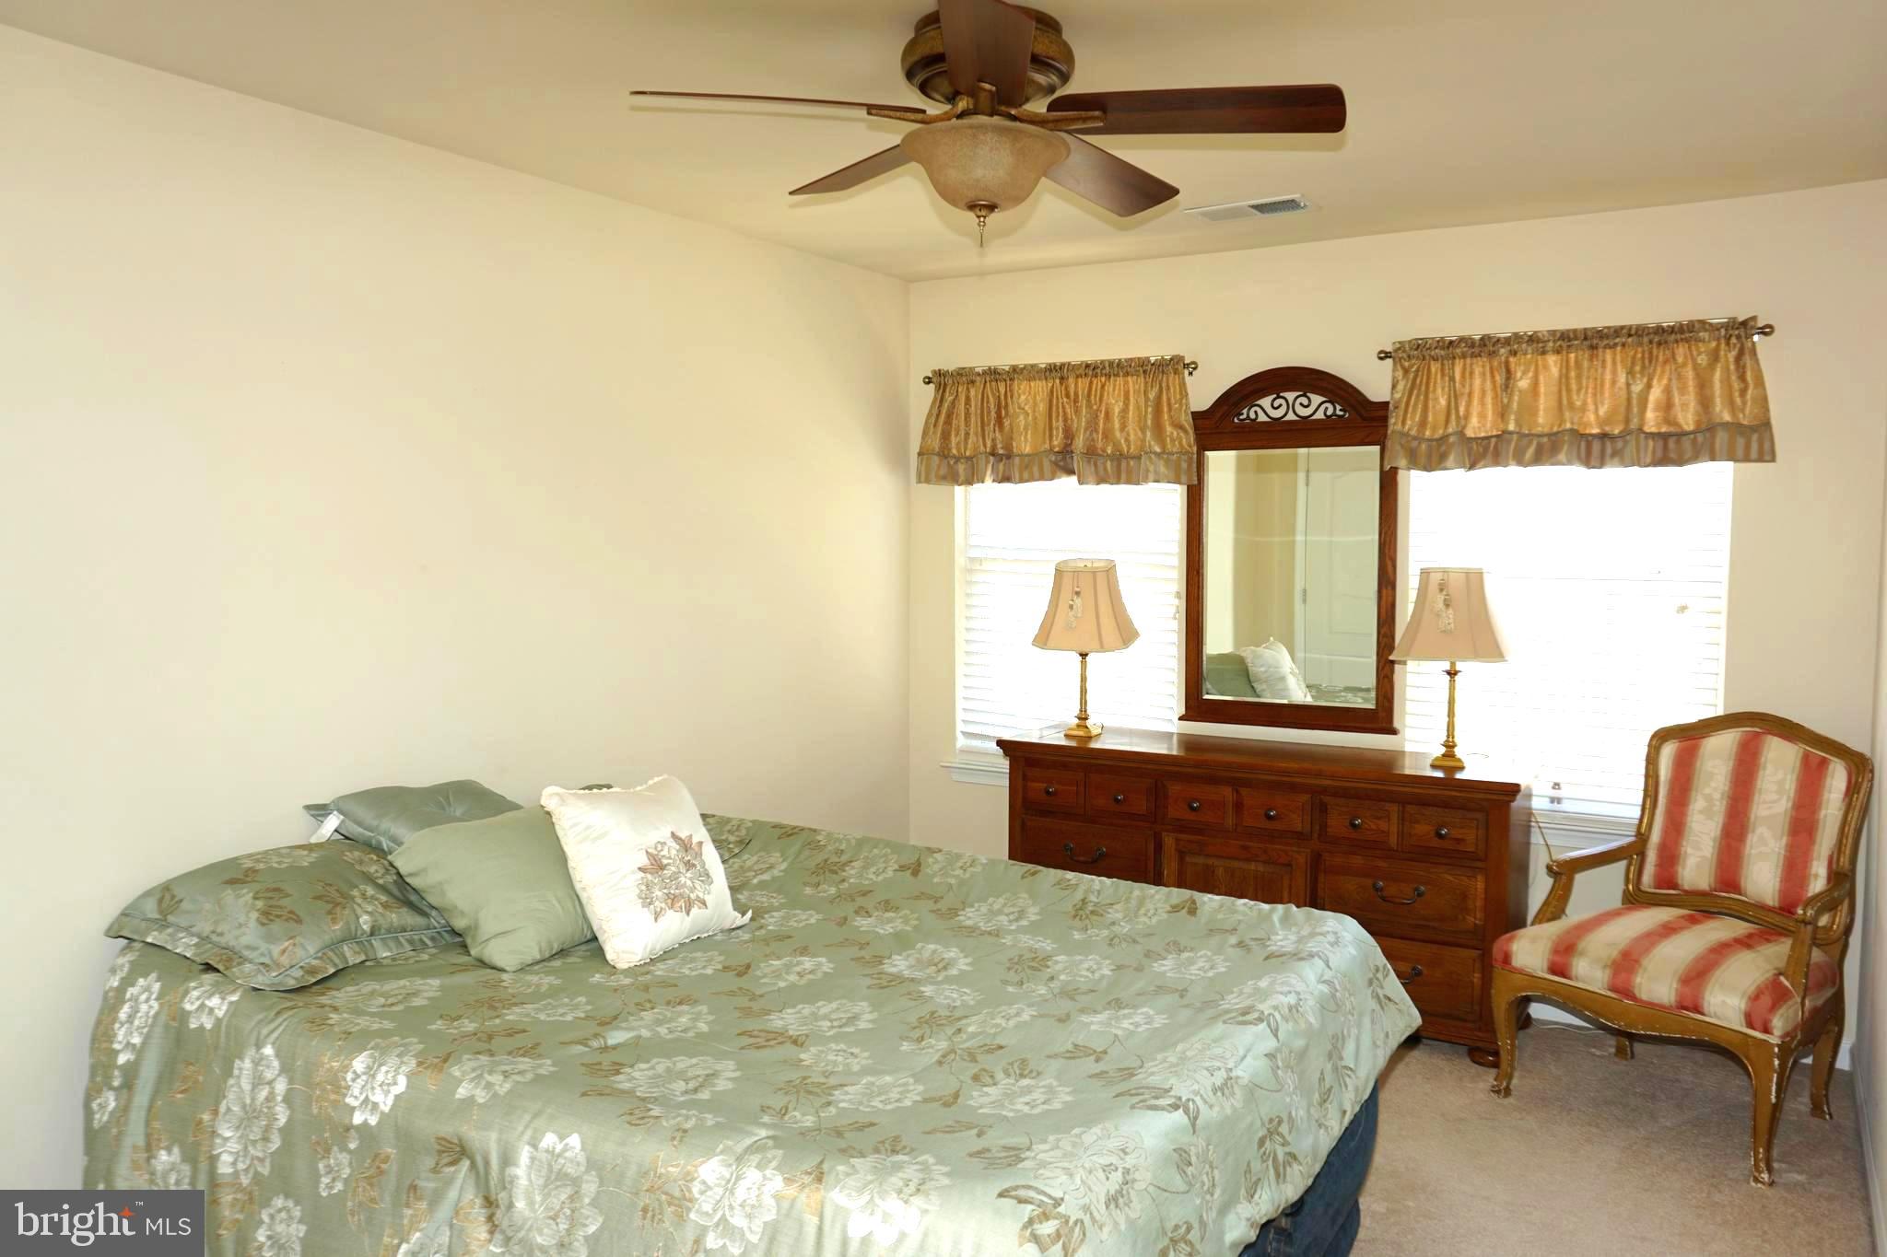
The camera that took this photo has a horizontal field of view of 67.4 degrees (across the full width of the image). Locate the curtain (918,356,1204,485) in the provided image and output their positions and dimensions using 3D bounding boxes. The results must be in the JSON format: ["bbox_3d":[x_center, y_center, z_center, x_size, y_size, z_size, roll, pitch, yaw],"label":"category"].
[{"bbox_3d":[0.375,-0.722,4.984,1.065,0.415,0.095,2,5,30],"label":"curtain"}]

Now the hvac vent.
[{"bbox_3d":[0.879,-1.205,4.104,0.350,0.020,0.170,2,5,30],"label":"hvac vent"}]

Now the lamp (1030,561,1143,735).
[{"bbox_3d":[0.473,0.064,4.781,0.360,0.600,0.360,2,5,30],"label":"lamp"}]

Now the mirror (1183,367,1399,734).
[{"bbox_3d":[1.135,-0.262,4.622,0.715,1.162,0.055,2,5,30],"label":"mirror"}]

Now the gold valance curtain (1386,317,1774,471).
[{"bbox_3d":[1.825,-0.667,4.144,1.058,0.405,0.095,2,5,30],"label":"gold valance curtain"}]

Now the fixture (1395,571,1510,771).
[{"bbox_3d":[1.503,0.110,4.194,0.350,0.590,0.350,2,5,30],"label":"fixture"}]

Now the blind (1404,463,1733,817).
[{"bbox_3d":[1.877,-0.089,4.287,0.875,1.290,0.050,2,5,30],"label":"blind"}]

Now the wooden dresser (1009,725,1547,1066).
[{"bbox_3d":[0.988,0.794,4.481,1.610,0.818,0.450,2,5,30],"label":"wooden dresser"}]

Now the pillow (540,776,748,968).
[{"bbox_3d":[-0.624,0.497,2.991,0.140,0.400,0.390,-44,-21,25],"label":"pillow"}]

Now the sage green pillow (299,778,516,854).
[{"bbox_3d":[-1.073,0.436,3.150,0.440,0.140,0.450,17,12,28],"label":"sage green pillow"}]

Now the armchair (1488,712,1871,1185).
[{"bbox_3d":[1.940,0.750,3.688,0.700,1.017,0.720,-3,5,-38],"label":"armchair"}]

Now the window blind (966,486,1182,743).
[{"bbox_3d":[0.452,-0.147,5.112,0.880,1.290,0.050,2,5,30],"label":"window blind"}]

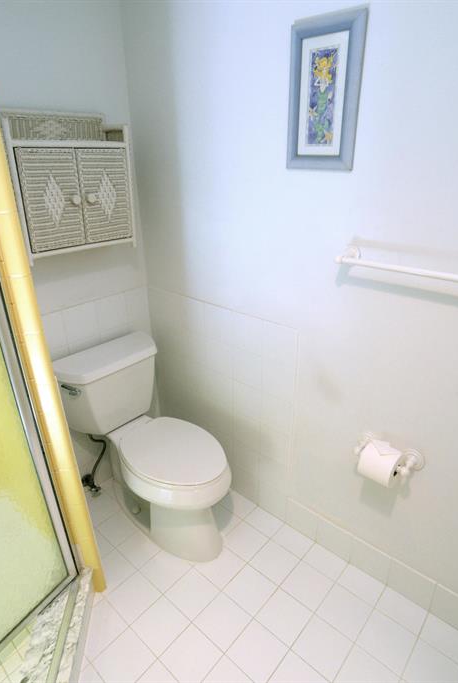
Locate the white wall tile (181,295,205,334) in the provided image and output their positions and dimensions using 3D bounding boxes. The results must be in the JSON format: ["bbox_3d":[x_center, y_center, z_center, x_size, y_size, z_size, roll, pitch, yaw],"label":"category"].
[{"bbox_3d":[-0.154,-0.108,1.809,0.152,0.154,0.010,17,28,39],"label":"white wall tile"}]

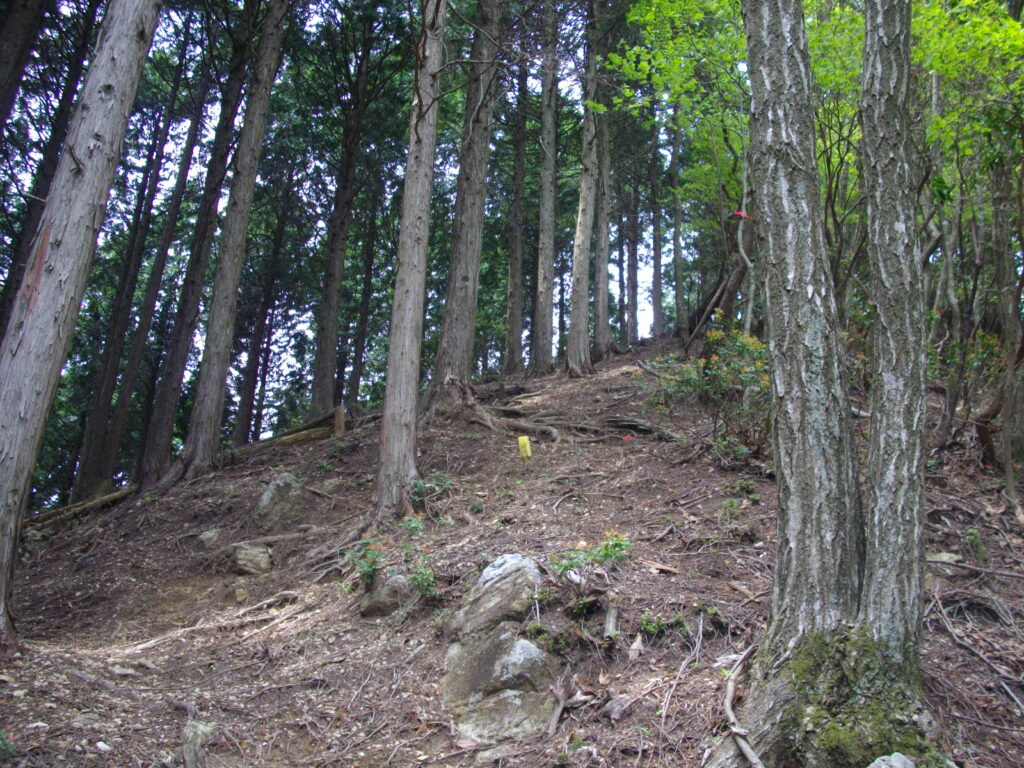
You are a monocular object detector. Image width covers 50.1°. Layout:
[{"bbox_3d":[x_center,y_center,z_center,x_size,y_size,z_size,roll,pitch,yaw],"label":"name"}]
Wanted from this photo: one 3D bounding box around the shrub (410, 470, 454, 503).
[{"bbox_3d":[-0.647,0.832,8.800,0.338,0.260,0.304,3,-23,0],"label":"shrub"}]

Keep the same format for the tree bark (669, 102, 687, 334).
[{"bbox_3d":[3.838,-3.896,25.247,0.250,6.398,0.250,3,-23,0],"label":"tree bark"}]

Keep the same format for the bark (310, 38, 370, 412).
[{"bbox_3d":[-2.518,-2.573,16.559,0.340,6.458,0.340,2,-23,0],"label":"bark"}]

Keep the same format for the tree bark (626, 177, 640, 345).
[{"bbox_3d":[2.879,-2.975,25.879,0.250,4.507,0.250,3,-23,0],"label":"tree bark"}]

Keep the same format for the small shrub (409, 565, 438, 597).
[{"bbox_3d":[-0.477,1.070,5.900,0.162,0.164,0.146,3,-23,0],"label":"small shrub"}]

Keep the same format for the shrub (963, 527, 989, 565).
[{"bbox_3d":[2.795,0.974,6.600,0.157,0.218,0.141,3,-23,0],"label":"shrub"}]

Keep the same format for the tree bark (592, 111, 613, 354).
[{"bbox_3d":[1.720,-2.951,20.566,0.290,5.466,0.290,2,-23,0],"label":"tree bark"}]

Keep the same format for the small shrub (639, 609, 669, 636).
[{"bbox_3d":[0.672,1.138,5.200,0.143,0.117,0.128,3,-23,0],"label":"small shrub"}]

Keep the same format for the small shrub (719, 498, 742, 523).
[{"bbox_3d":[1.577,0.920,7.900,0.173,0.178,0.156,3,-23,0],"label":"small shrub"}]

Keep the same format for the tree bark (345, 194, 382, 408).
[{"bbox_3d":[-2.643,-1.596,19.879,0.200,4.508,0.200,3,-23,0],"label":"tree bark"}]

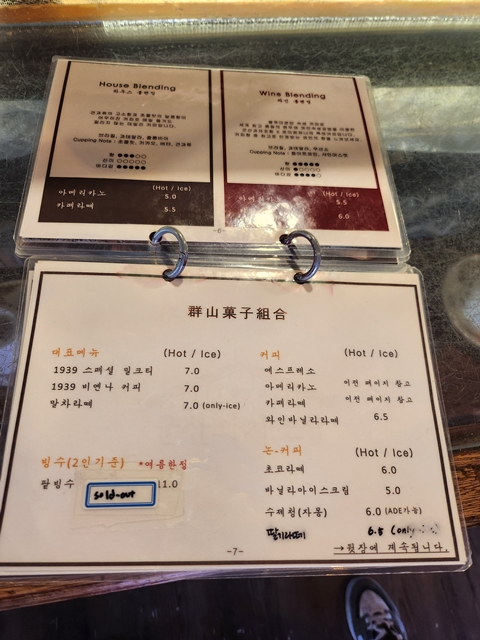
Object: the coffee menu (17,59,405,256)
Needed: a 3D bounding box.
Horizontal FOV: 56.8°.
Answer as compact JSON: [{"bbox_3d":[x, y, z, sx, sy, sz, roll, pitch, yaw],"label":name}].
[{"bbox_3d":[-0.013,-0.104,0.275,0.215,0.010,0.145,1,66,-5],"label":"coffee menu"}]

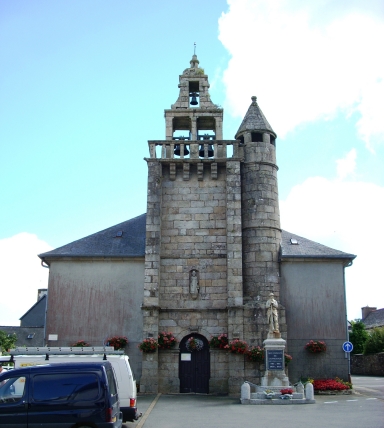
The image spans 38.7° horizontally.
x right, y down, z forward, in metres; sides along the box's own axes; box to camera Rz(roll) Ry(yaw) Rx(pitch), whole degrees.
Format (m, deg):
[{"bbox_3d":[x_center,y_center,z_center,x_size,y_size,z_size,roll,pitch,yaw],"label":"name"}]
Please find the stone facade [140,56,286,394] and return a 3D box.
[{"bbox_3d":[1.033,-0.052,29.041,6.676,18.043,4.000,0,-14,0],"label":"stone facade"}]

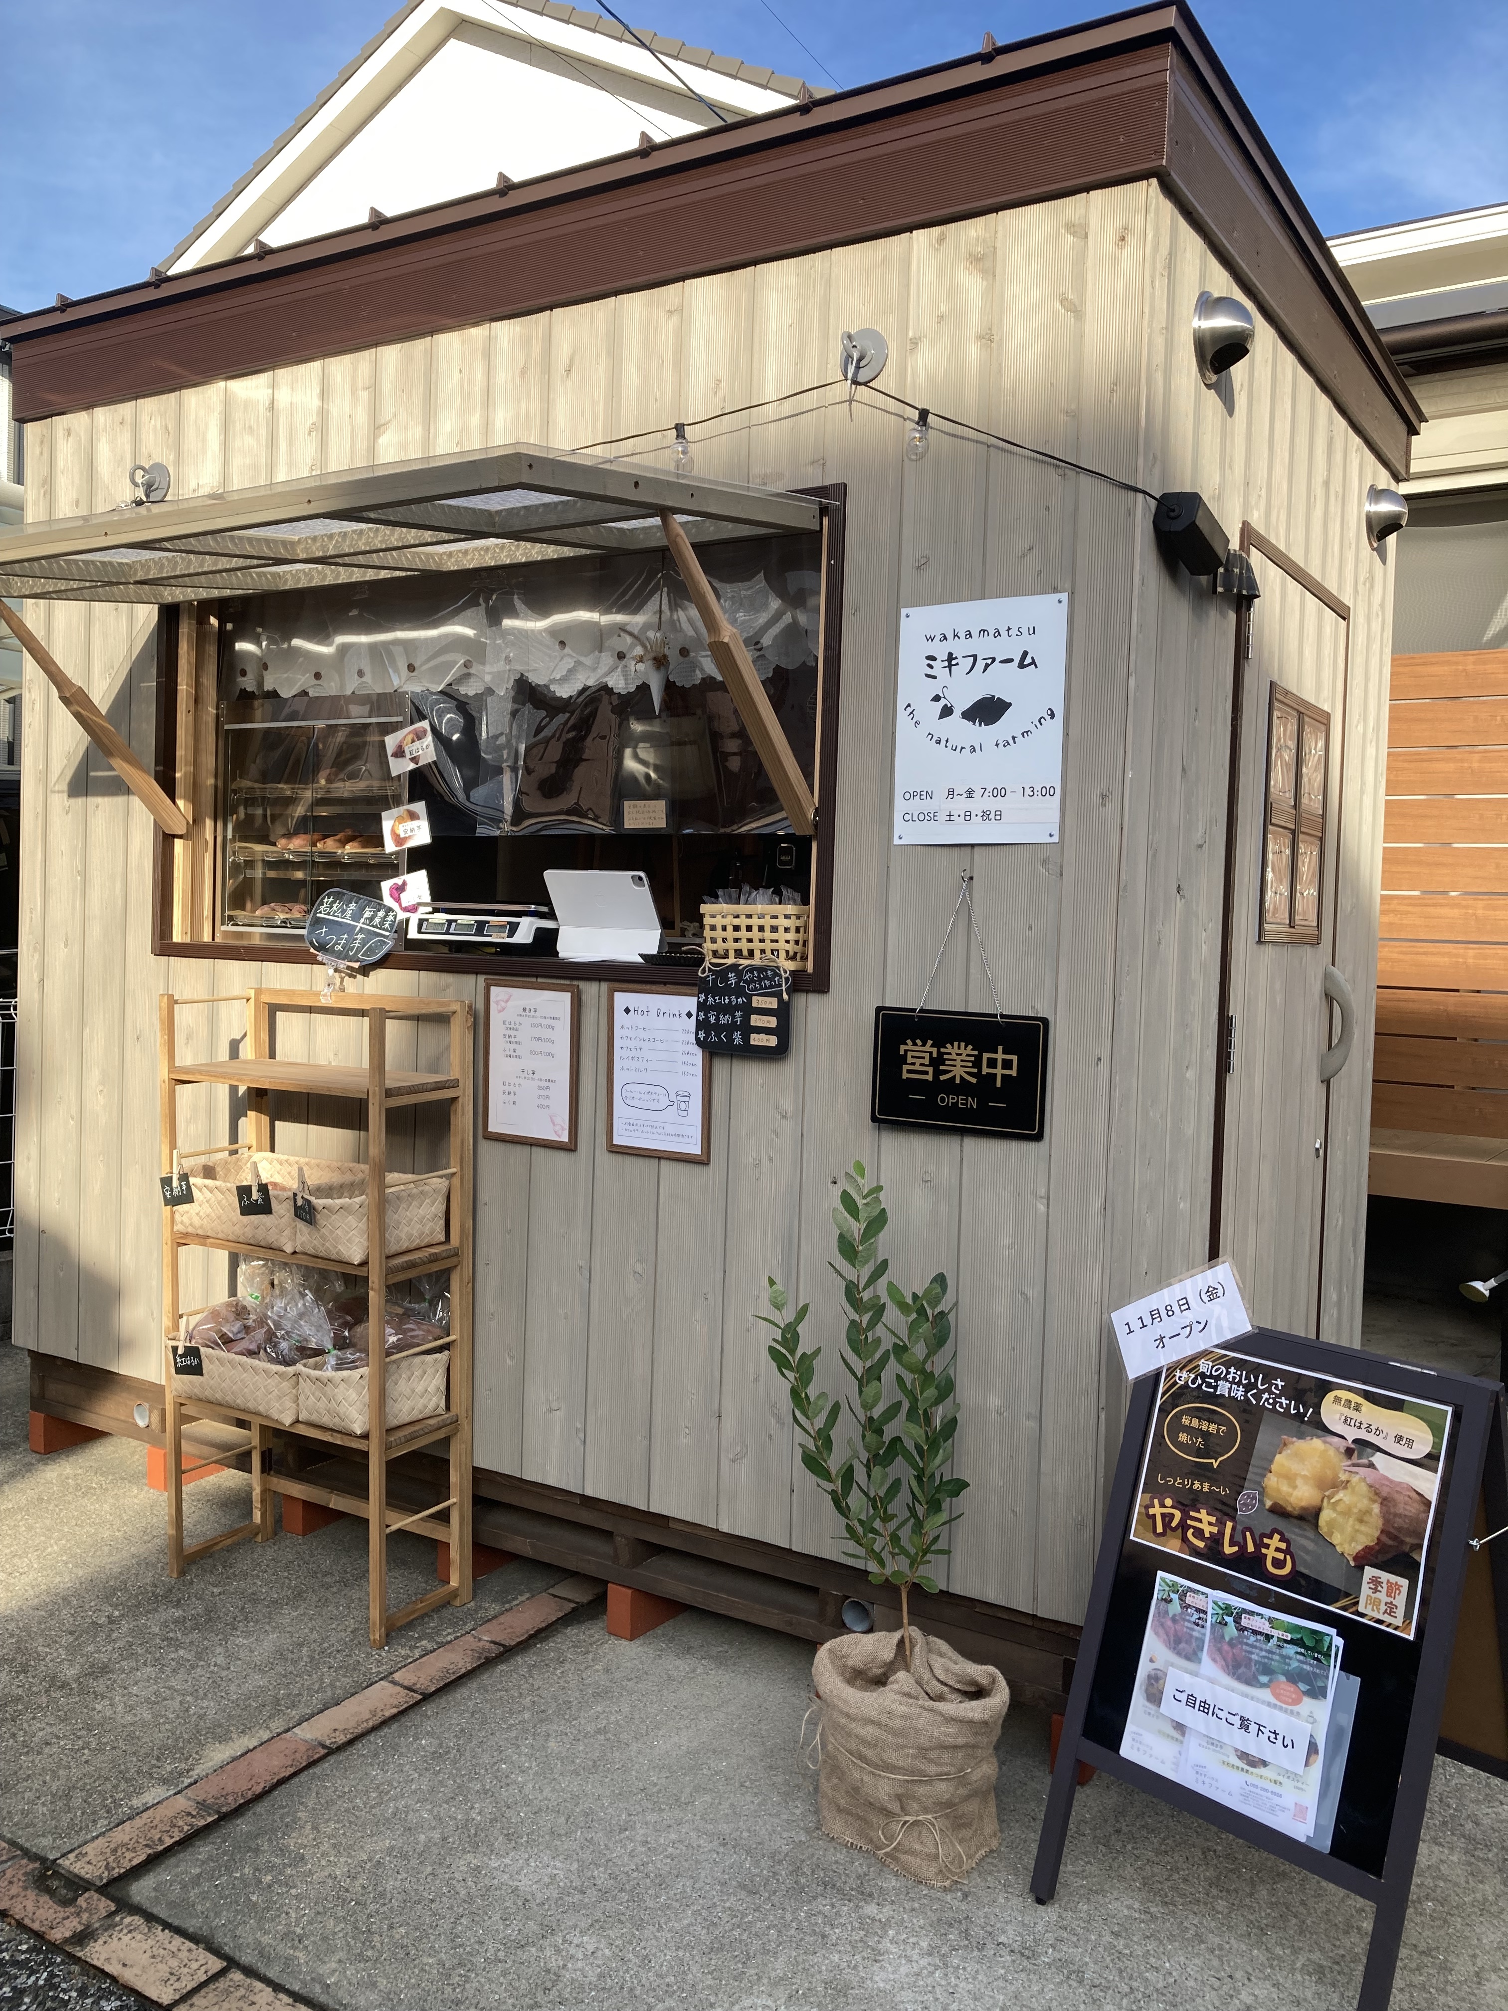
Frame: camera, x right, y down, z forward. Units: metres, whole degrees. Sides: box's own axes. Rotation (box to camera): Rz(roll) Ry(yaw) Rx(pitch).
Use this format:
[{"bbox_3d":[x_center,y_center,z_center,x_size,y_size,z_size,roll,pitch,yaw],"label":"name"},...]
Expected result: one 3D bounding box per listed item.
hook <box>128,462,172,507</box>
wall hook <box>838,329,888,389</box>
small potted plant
[{"bbox_3d":[-1.389,-1.204,3.715,0.098,0.097,0.075,3,3,32],"label":"hook"},{"bbox_3d":[0.172,-1.115,2.771,0.095,0.096,0.066,4,3,32],"label":"wall hook"},{"bbox_3d":[0.213,0.757,2.520,0.340,1.035,0.310,2,3,0],"label":"small potted plant"}]

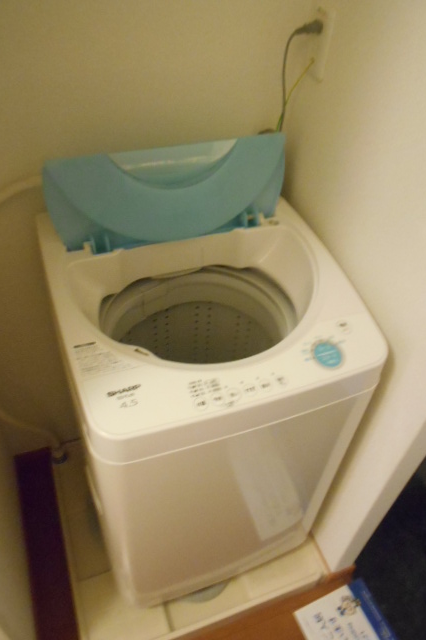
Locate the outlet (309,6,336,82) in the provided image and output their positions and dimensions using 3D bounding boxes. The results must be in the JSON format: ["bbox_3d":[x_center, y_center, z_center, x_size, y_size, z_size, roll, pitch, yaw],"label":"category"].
[{"bbox_3d":[0.195,-0.514,0.894,0.015,0.117,0.066,-13,46,-16],"label":"outlet"}]

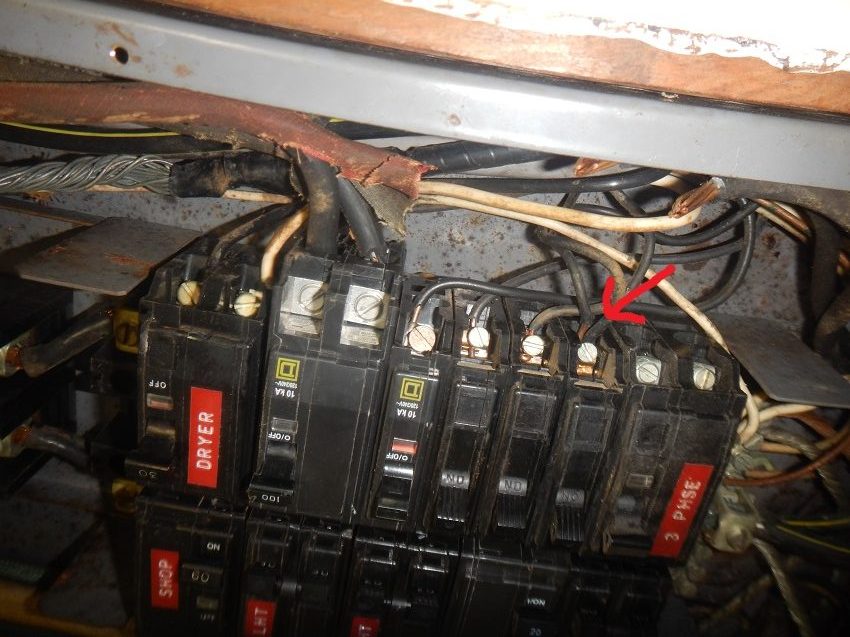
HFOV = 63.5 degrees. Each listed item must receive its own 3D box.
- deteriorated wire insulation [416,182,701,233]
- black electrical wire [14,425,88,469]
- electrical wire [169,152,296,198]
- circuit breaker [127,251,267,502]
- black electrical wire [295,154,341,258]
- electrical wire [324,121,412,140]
[{"bbox_3d":[0.041,-0.038,0.227,0.011,0.094,0.014,-43,-46,-63],"label":"deteriorated wire insulation"},{"bbox_3d":[-0.161,0.055,0.297,0.012,0.033,0.014,-96,30,-67],"label":"black electrical wire"},{"bbox_3d":[-0.069,-0.051,0.244,0.014,0.045,0.015,-80,-10,-68],"label":"electrical wire"},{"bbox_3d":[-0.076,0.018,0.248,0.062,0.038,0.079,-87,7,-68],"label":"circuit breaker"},{"bbox_3d":[-0.035,-0.037,0.232,0.013,0.016,0.035,-86,6,-65],"label":"black electrical wire"},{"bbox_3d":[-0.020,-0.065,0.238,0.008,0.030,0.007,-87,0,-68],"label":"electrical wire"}]

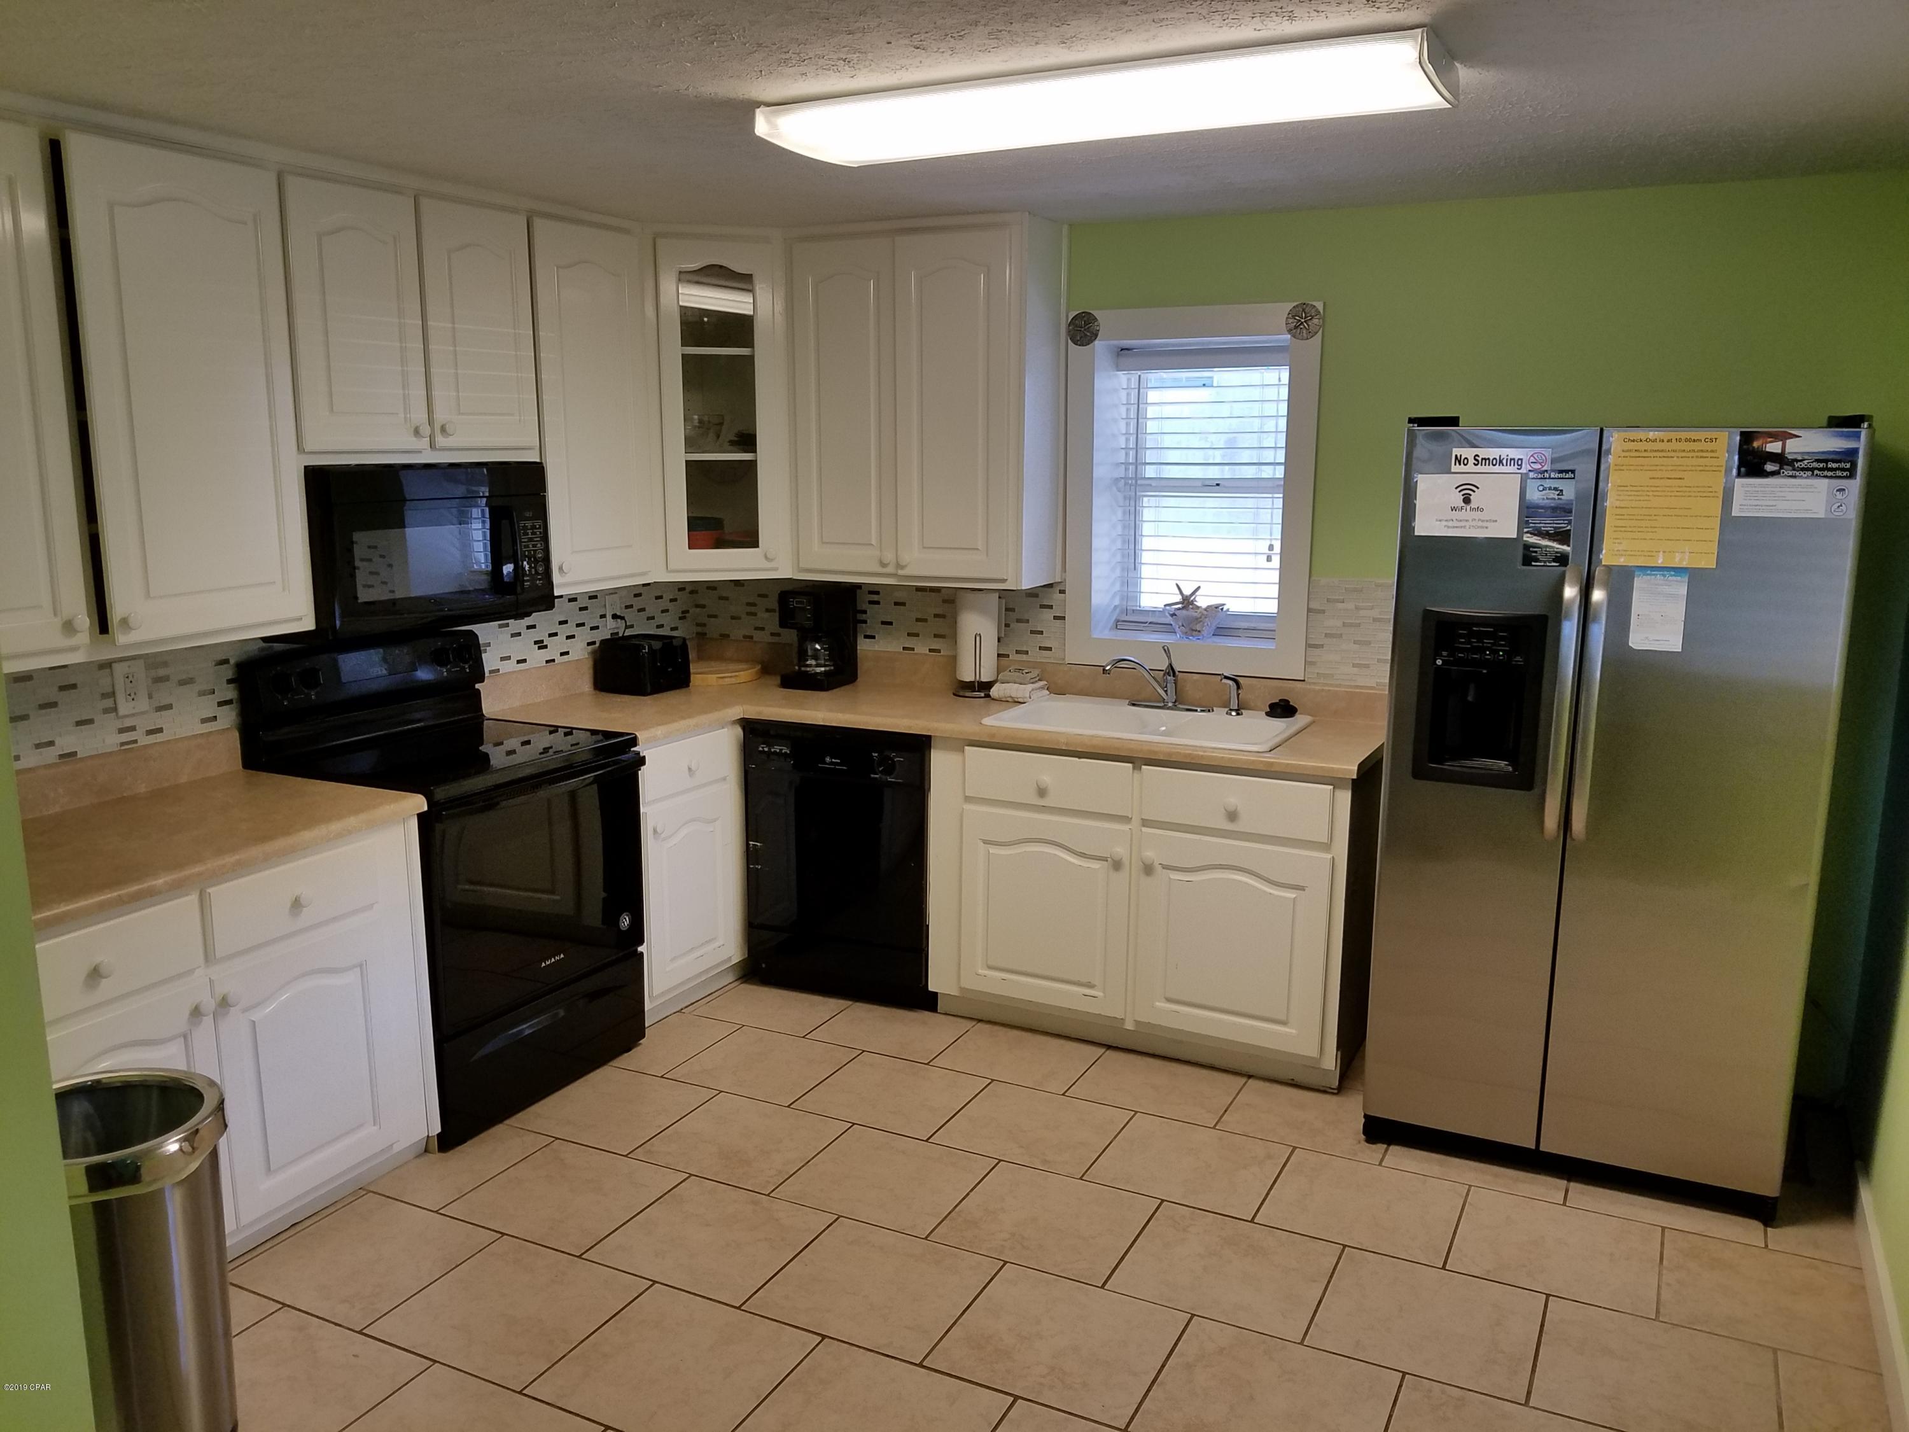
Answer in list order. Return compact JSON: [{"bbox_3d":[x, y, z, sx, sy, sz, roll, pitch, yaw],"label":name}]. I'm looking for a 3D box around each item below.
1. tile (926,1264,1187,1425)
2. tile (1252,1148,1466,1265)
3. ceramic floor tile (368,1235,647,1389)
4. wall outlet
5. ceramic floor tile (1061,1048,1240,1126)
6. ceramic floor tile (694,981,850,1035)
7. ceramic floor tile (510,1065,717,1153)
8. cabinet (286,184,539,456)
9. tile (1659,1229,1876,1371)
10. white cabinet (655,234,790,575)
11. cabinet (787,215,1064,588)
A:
[{"bbox_3d":[0.206,1.218,2.789,0.405,0.010,0.391,6,12,26],"label":"tile"},{"bbox_3d":[0.933,1.118,3.278,0.405,0.012,0.395,5,12,26],"label":"tile"},{"bbox_3d":[-0.892,1.194,2.892,0.405,0.010,0.391,6,12,26],"label":"ceramic floor tile"},{"bbox_3d":[-1.938,-0.062,3.362,0.010,0.126,0.080,5,12,26],"label":"wall outlet"},{"bbox_3d":[0.562,1.002,3.896,0.404,0.010,0.377,5,12,26],"label":"ceramic floor tile"},{"bbox_3d":[-0.537,0.897,4.450,0.405,0.010,0.391,6,12,26],"label":"ceramic floor tile"},{"bbox_3d":[-0.892,1.027,3.750,0.404,0.010,0.386,5,12,26],"label":"ceramic floor tile"},{"bbox_3d":[-1.438,-0.963,3.567,0.310,0.630,0.760,5,12,26],"label":"cabinet"},{"bbox_3d":[1.684,1.208,2.982,0.385,0.010,0.402,5,12,26],"label":"tile"},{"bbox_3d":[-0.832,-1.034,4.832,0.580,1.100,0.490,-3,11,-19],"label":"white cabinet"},{"bbox_3d":[-0.090,-0.996,4.645,0.840,1.110,0.335,5,12,26],"label":"cabinet"}]

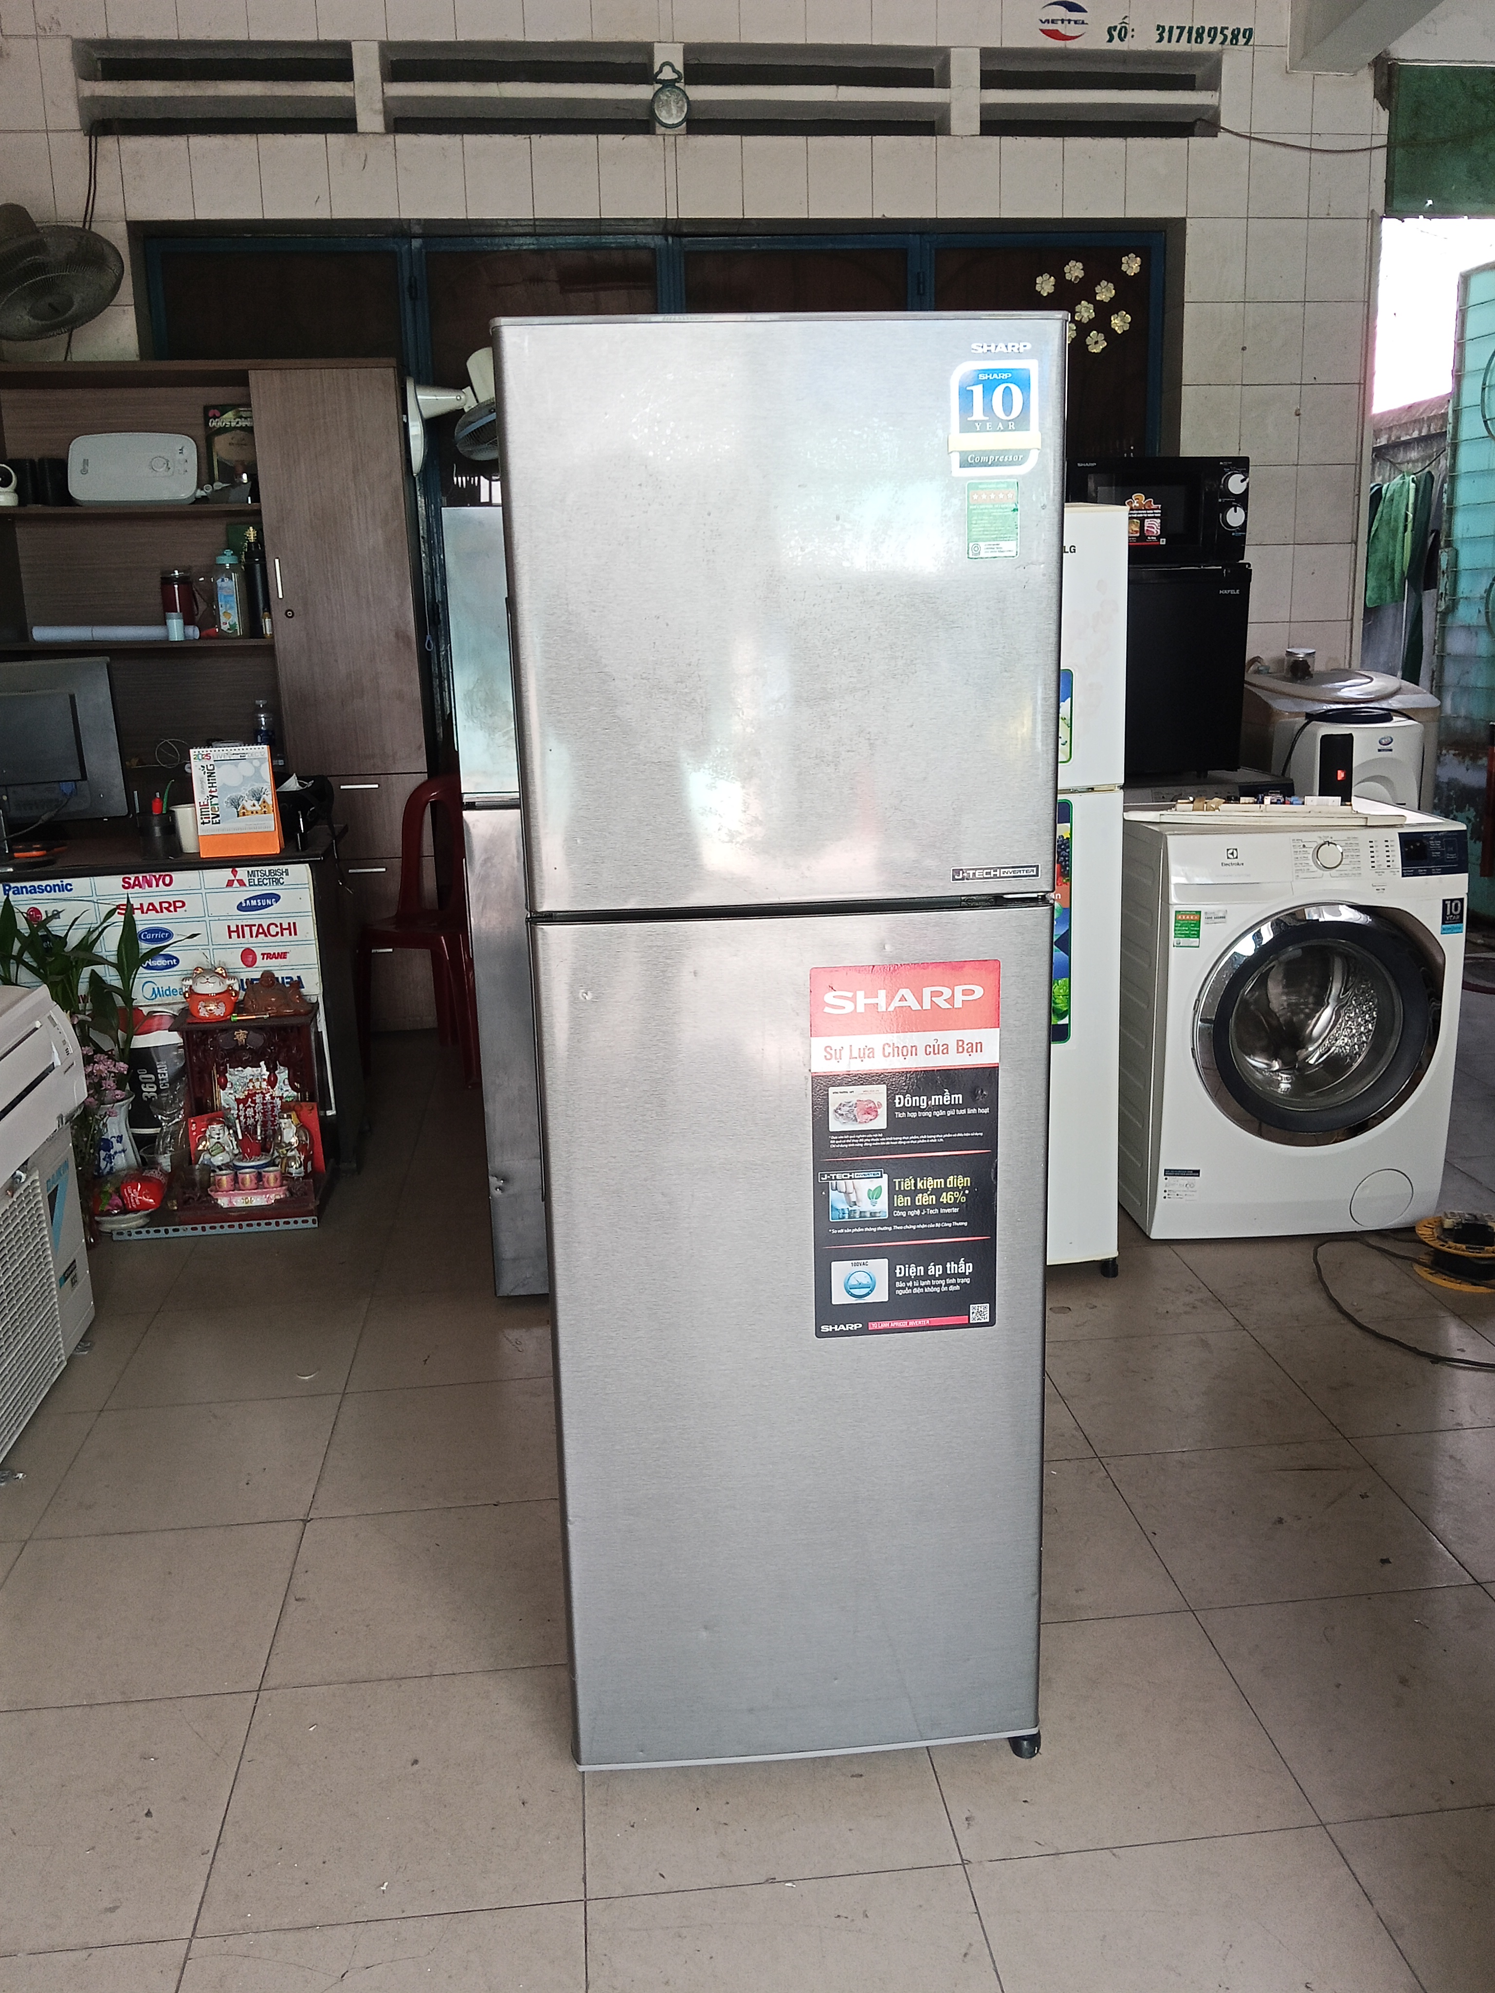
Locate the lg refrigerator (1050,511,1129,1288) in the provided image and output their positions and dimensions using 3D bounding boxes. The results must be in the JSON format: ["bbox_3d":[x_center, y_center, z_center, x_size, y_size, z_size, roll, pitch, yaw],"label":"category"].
[{"bbox_3d":[0.405,-0.211,3.208,0.550,1.480,0.600,-3,14,-7],"label":"lg refrigerator"}]

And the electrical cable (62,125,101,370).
[{"bbox_3d":[-2.076,-2.335,4.827,0.140,0.680,0.050,-3,14,-6],"label":"electrical cable"}]

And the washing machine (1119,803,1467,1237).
[{"bbox_3d":[1.155,0.031,3.510,0.610,0.860,0.600,-2,14,-3],"label":"washing machine"}]

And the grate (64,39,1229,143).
[{"bbox_3d":[-0.257,-2.885,4.997,3.570,0.270,0.150,-3,14,-6],"label":"grate"}]

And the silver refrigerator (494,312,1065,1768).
[{"bbox_3d":[0.023,0.071,1.943,0.540,1.580,0.620,-3,14,-4],"label":"silver refrigerator"}]

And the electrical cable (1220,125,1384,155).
[{"bbox_3d":[1.845,-2.840,5.142,0.580,0.100,0.050,-3,14,-6],"label":"electrical cable"}]

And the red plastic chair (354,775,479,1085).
[{"bbox_3d":[-0.939,-0.212,4.778,0.410,0.840,0.480,2,14,13],"label":"red plastic chair"}]

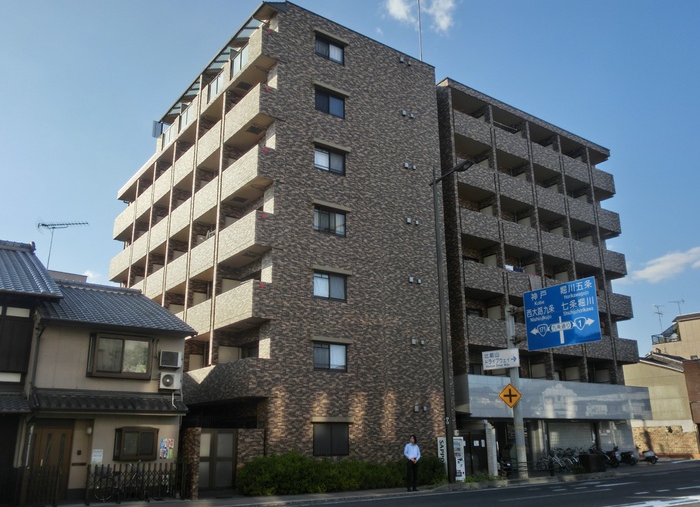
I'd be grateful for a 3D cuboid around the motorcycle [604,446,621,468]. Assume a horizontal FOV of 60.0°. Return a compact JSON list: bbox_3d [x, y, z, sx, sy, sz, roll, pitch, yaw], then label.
[{"bbox_3d":[14.623,11.489,34.303,0.680,1.100,1.750,4,-18,-15],"label":"motorcycle"}]

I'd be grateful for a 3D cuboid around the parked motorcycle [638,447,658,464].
[{"bbox_3d":[18.321,12.431,37.572,0.660,1.060,1.700,4,-18,-15],"label":"parked motorcycle"}]

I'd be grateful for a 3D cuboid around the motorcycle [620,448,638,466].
[{"bbox_3d":[14.643,10.724,32.398,0.680,1.080,1.720,3,-17,-14],"label":"motorcycle"}]

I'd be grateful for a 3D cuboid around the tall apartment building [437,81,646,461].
[{"bbox_3d":[8.591,2.845,39.463,15.600,20.800,12.000,11,-21,-34],"label":"tall apartment building"}]

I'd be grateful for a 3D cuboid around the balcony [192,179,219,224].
[{"bbox_3d":[-6.268,-2.433,27.995,0.790,1.375,3.108,11,-21,-35],"label":"balcony"}]

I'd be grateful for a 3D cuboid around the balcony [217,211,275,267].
[{"bbox_3d":[-4.394,-0.574,25.445,0.806,1.418,3.448,11,-20,-35],"label":"balcony"}]

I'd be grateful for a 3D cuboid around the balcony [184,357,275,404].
[{"bbox_3d":[-5.047,5.181,24.105,0.790,1.431,6.160,11,-21,-35],"label":"balcony"}]

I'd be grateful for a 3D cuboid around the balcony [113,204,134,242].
[{"bbox_3d":[-13.806,-1.910,38.773,1.250,1.401,3.779,12,-21,-35],"label":"balcony"}]

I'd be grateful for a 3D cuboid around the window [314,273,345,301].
[{"bbox_3d":[-0.831,1.436,25.380,1.654,1.085,0.150,11,-20,-35],"label":"window"}]

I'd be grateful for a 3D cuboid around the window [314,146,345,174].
[{"bbox_3d":[-0.881,-3.976,26.254,1.588,1.078,0.154,11,-21,-35],"label":"window"}]

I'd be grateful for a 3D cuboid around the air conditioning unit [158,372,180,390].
[{"bbox_3d":[-6.058,4.299,20.384,0.676,0.525,0.280,11,-20,-35],"label":"air conditioning unit"}]

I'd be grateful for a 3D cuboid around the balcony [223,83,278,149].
[{"bbox_3d":[-4.346,-5.901,26.279,0.790,1.375,3.360,11,-21,-35],"label":"balcony"}]

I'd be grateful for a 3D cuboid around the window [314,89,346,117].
[{"bbox_3d":[-0.913,-6.656,27.064,1.588,1.078,0.154,11,-21,-35],"label":"window"}]

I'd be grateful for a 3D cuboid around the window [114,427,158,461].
[{"bbox_3d":[-6.436,5.778,18.377,1.180,0.965,0.400,12,-21,-35],"label":"window"}]

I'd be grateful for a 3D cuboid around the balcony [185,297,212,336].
[{"bbox_3d":[-6.320,2.987,27.193,0.806,1.459,3.060,11,-20,-35],"label":"balcony"}]

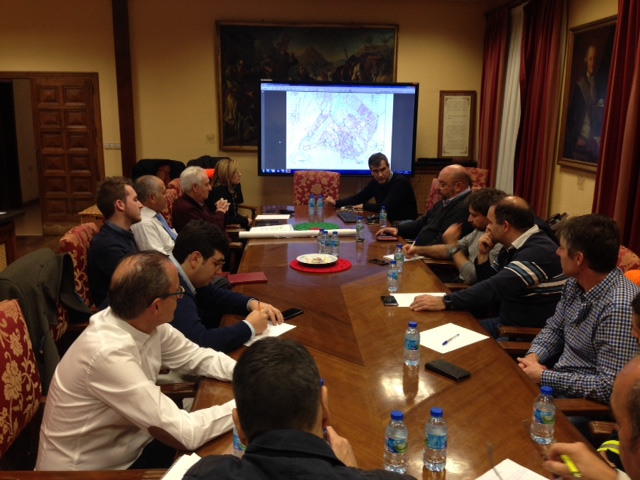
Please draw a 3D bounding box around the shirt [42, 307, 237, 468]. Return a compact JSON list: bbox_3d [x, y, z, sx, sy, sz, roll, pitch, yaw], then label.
[{"bbox_3d":[-0.557,0.473,2.083,0.600,0.560,0.520,3,13,12],"label":"shirt"}]

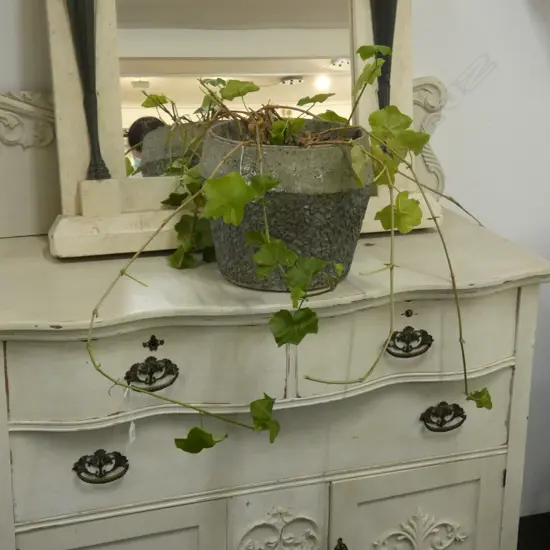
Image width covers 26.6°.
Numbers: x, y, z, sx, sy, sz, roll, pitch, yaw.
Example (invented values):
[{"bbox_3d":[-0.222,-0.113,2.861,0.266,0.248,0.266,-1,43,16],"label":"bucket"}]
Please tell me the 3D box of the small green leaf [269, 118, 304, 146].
[{"bbox_3d":[0.019,-0.243,1.970,0.061,0.044,0.028,1,18,0],"label":"small green leaf"}]

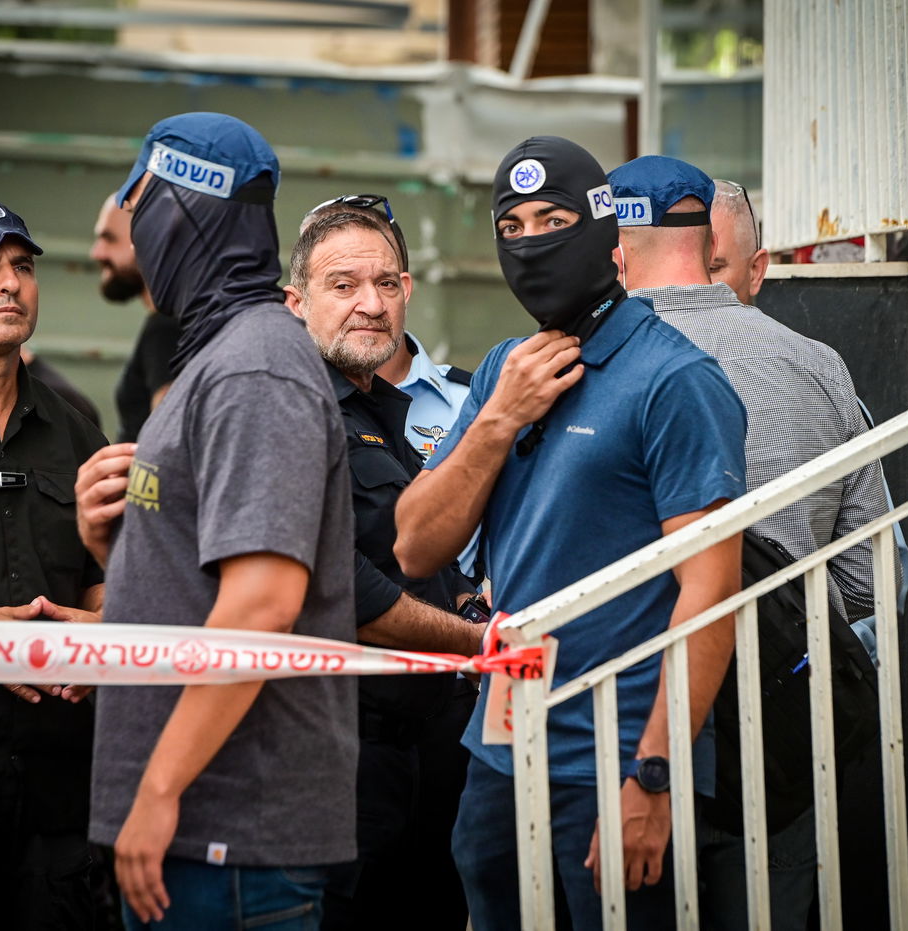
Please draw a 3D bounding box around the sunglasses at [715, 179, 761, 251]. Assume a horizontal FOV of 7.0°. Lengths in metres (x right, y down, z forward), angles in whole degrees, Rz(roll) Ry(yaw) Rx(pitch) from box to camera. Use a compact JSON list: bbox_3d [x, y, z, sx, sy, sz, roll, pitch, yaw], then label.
[{"bbox_3d":[0.372,-0.363,11.000,0.145,0.050,0.150,0,-44,25],"label":"sunglasses"}]

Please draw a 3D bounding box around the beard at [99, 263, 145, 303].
[{"bbox_3d":[-0.630,-0.358,14.300,0.110,0.095,0.140,-1,1,-12],"label":"beard"}]

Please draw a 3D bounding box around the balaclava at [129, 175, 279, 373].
[{"bbox_3d":[-0.326,-0.249,9.600,0.230,0.265,0.190,0,2,42],"label":"balaclava"}]

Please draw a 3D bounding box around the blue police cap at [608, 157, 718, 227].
[{"bbox_3d":[0.287,-0.390,10.600,0.175,0.130,0.260,-1,1,-22],"label":"blue police cap"}]

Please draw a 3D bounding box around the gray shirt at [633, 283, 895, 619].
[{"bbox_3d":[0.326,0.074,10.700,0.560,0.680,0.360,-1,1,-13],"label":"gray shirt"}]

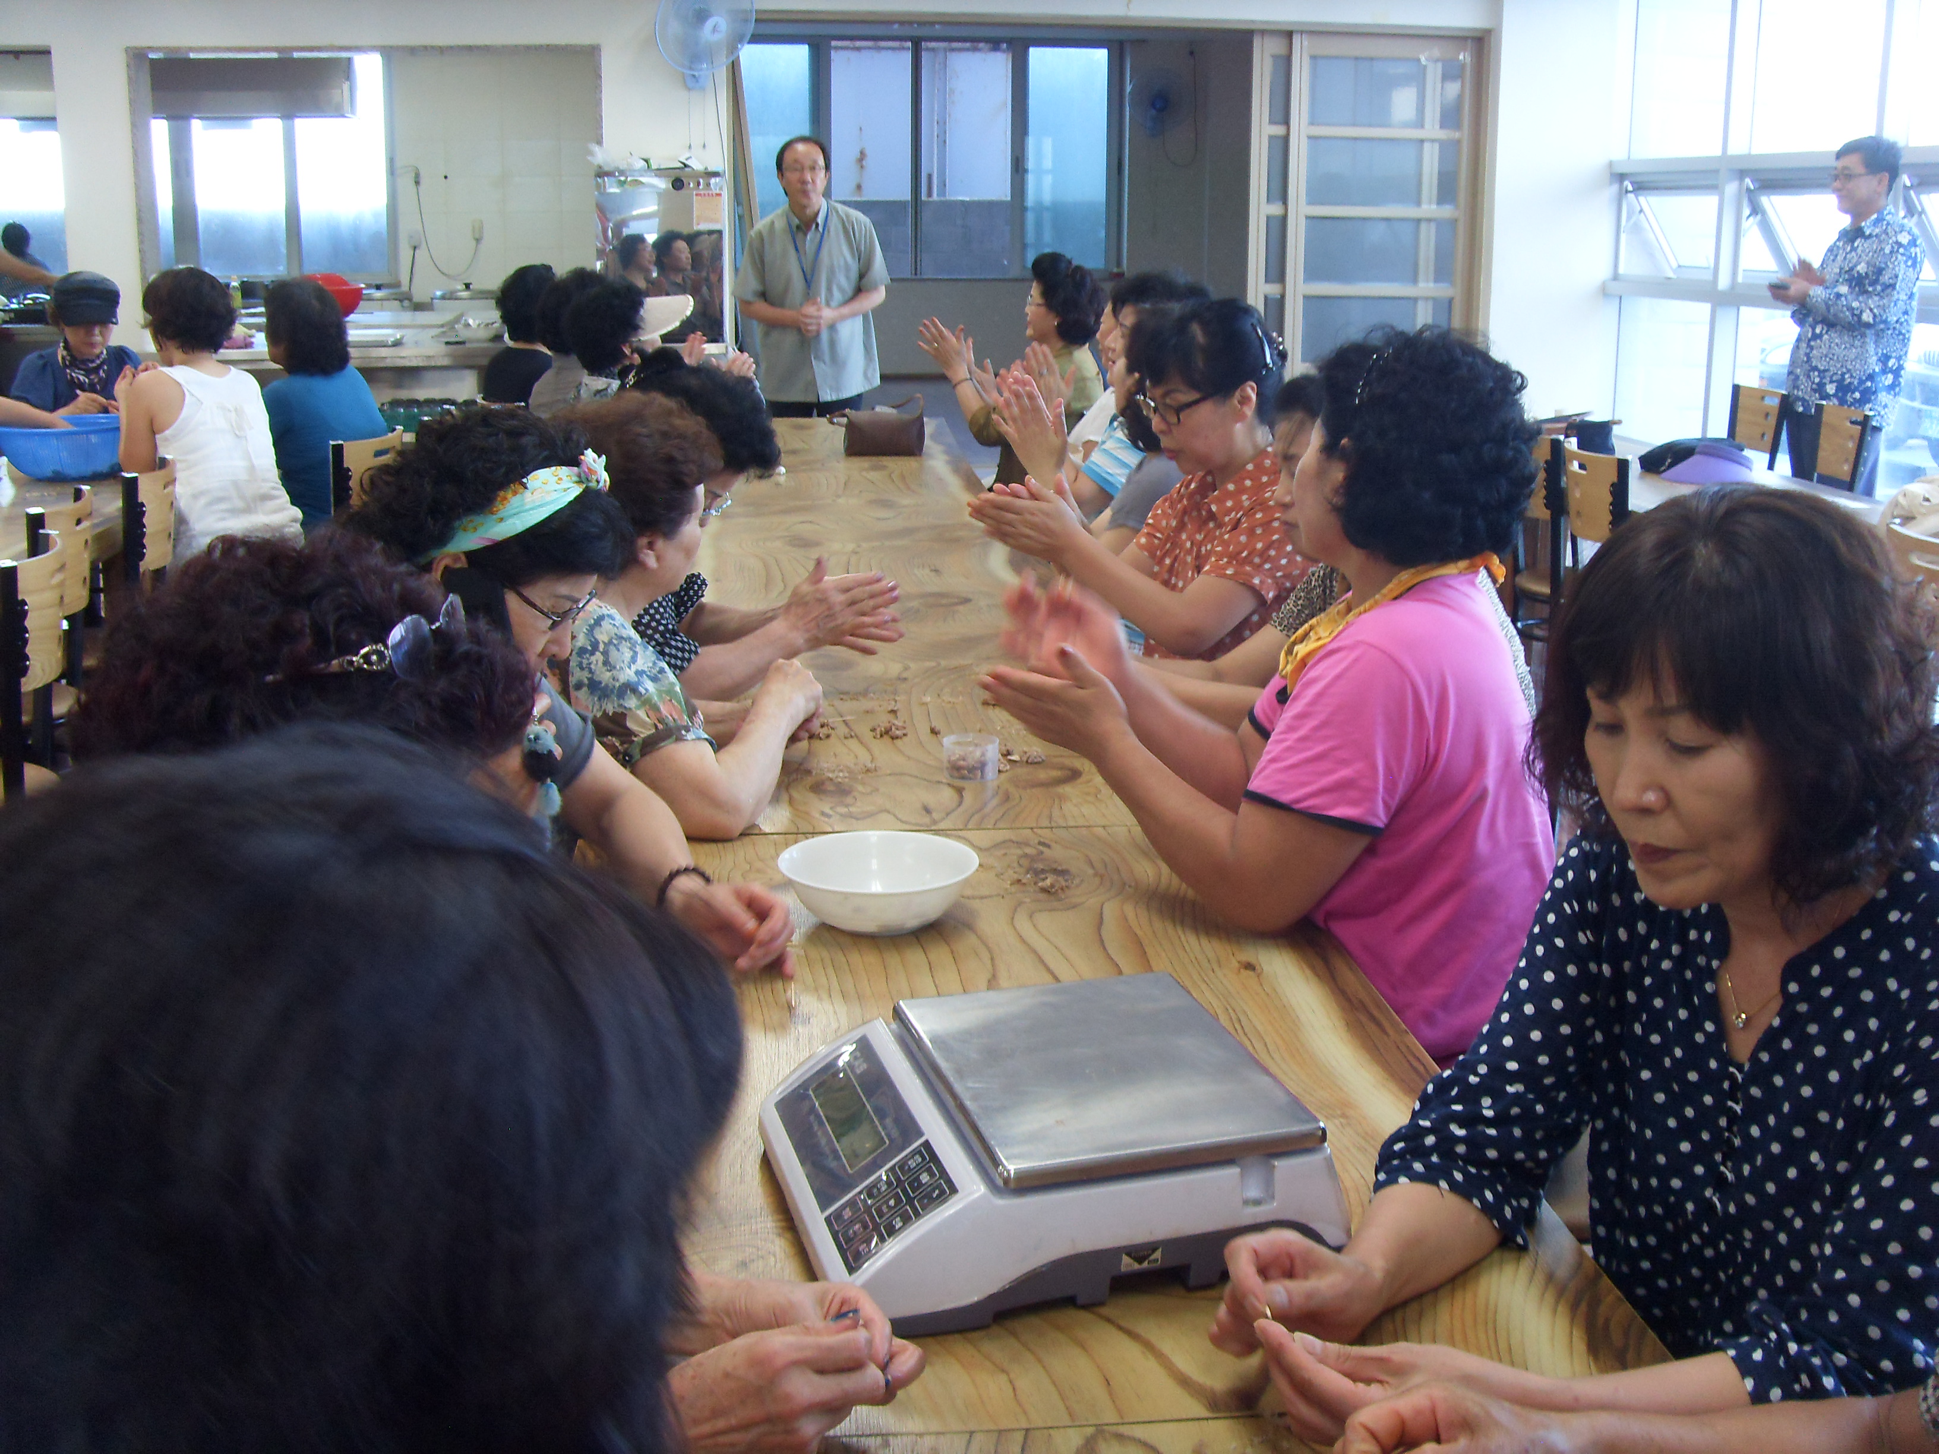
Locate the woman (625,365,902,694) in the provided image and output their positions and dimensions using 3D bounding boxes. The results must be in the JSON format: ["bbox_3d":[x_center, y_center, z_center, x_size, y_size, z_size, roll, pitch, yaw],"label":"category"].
[{"bbox_3d":[-0.450,0.052,3.312,0.720,1.220,0.450,-2,14,-8],"label":"woman"}]

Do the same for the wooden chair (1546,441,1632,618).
[{"bbox_3d":[1.775,-0.290,5.545,0.490,0.835,0.410,-2,14,-8],"label":"wooden chair"}]

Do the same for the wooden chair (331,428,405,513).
[{"bbox_3d":[-1.742,-0.352,5.695,0.490,0.835,0.410,4,15,16],"label":"wooden chair"}]

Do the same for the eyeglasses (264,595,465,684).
[{"bbox_3d":[-0.467,-0.060,1.650,0.140,0.048,0.140,-9,17,14],"label":"eyeglasses"}]

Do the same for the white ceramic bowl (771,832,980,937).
[{"bbox_3d":[-0.094,0.165,2.215,0.205,0.065,0.205,0,14,0],"label":"white ceramic bowl"}]

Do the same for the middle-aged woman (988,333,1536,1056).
[{"bbox_3d":[0.323,0.232,2.428,0.660,1.310,0.460,5,15,17],"label":"middle-aged woman"}]

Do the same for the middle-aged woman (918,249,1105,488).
[{"bbox_3d":[0.130,-0.650,6.021,0.600,1.280,0.450,3,14,10],"label":"middle-aged woman"}]

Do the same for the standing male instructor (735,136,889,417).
[{"bbox_3d":[-0.527,-1.163,7.358,0.510,1.620,0.320,0,14,-2],"label":"standing male instructor"}]

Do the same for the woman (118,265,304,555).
[{"bbox_3d":[-1.787,-0.436,5.151,0.440,1.260,0.600,-13,19,-43],"label":"woman"}]

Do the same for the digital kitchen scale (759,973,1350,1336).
[{"bbox_3d":[0.056,0.298,1.600,0.350,0.108,0.325,-4,15,-16],"label":"digital kitchen scale"}]

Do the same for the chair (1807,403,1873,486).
[{"bbox_3d":[2.356,-0.531,6.527,0.490,0.835,0.410,-1,14,-6],"label":"chair"}]

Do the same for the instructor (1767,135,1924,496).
[{"bbox_3d":[2.657,-0.979,6.708,0.420,1.620,0.470,4,14,13],"label":"instructor"}]

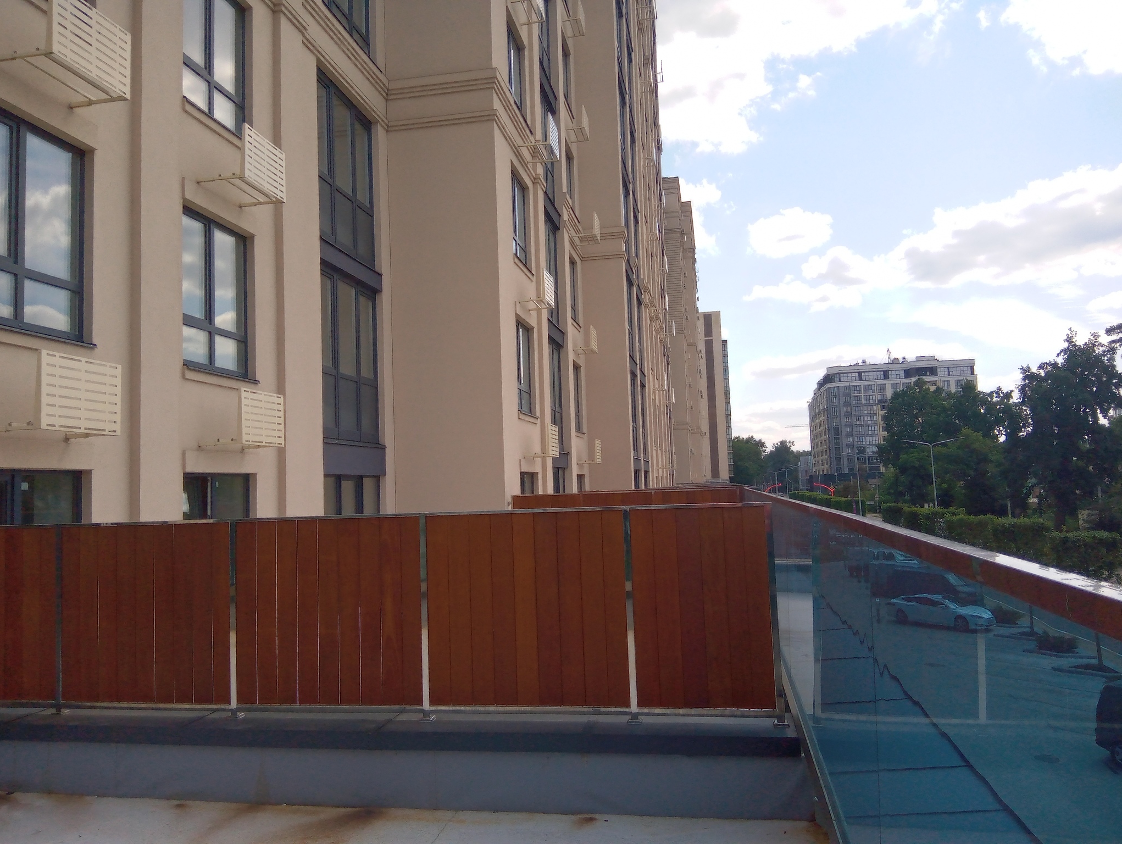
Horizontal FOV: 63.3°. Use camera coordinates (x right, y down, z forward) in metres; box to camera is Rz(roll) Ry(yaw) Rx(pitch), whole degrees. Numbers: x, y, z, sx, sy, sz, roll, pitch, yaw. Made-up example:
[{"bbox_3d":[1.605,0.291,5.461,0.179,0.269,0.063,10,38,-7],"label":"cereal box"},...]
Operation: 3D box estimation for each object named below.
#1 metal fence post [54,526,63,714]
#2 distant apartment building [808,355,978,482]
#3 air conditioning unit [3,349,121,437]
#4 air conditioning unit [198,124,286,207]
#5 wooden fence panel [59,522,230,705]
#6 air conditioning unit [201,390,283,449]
[{"bbox_3d":[-3.117,1.224,5.649,0.044,1.146,0.044,-3,-4,10],"label":"metal fence post"},{"bbox_3d":[104.488,3.700,289.011,42.000,42.000,45.000,-3,-4,10],"label":"distant apartment building"},{"bbox_3d":[-4.101,-0.207,7.406,0.531,0.624,0.900,-3,-4,10],"label":"air conditioning unit"},{"bbox_3d":[-3.703,-2.967,10.615,0.581,0.625,0.946,-3,-4,10],"label":"air conditioning unit"},{"bbox_3d":[-2.547,1.169,5.579,1.142,1.088,0.035,-3,-4,10],"label":"wooden fence panel"},{"bbox_3d":[-3.592,-0.013,10.280,0.531,0.624,0.900,-3,-4,10],"label":"air conditioning unit"}]

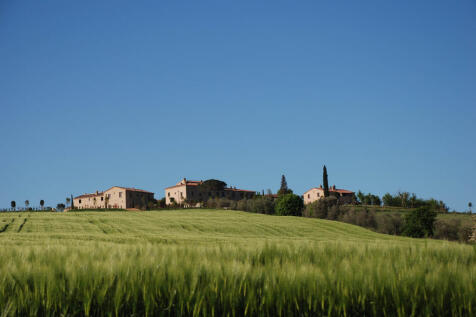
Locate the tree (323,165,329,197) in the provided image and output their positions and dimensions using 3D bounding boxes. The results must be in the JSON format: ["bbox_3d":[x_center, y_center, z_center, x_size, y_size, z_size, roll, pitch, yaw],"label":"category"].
[{"bbox_3d":[29.970,9.160,420.000,1.900,14.000,1.900,0,-5,0],"label":"tree"}]

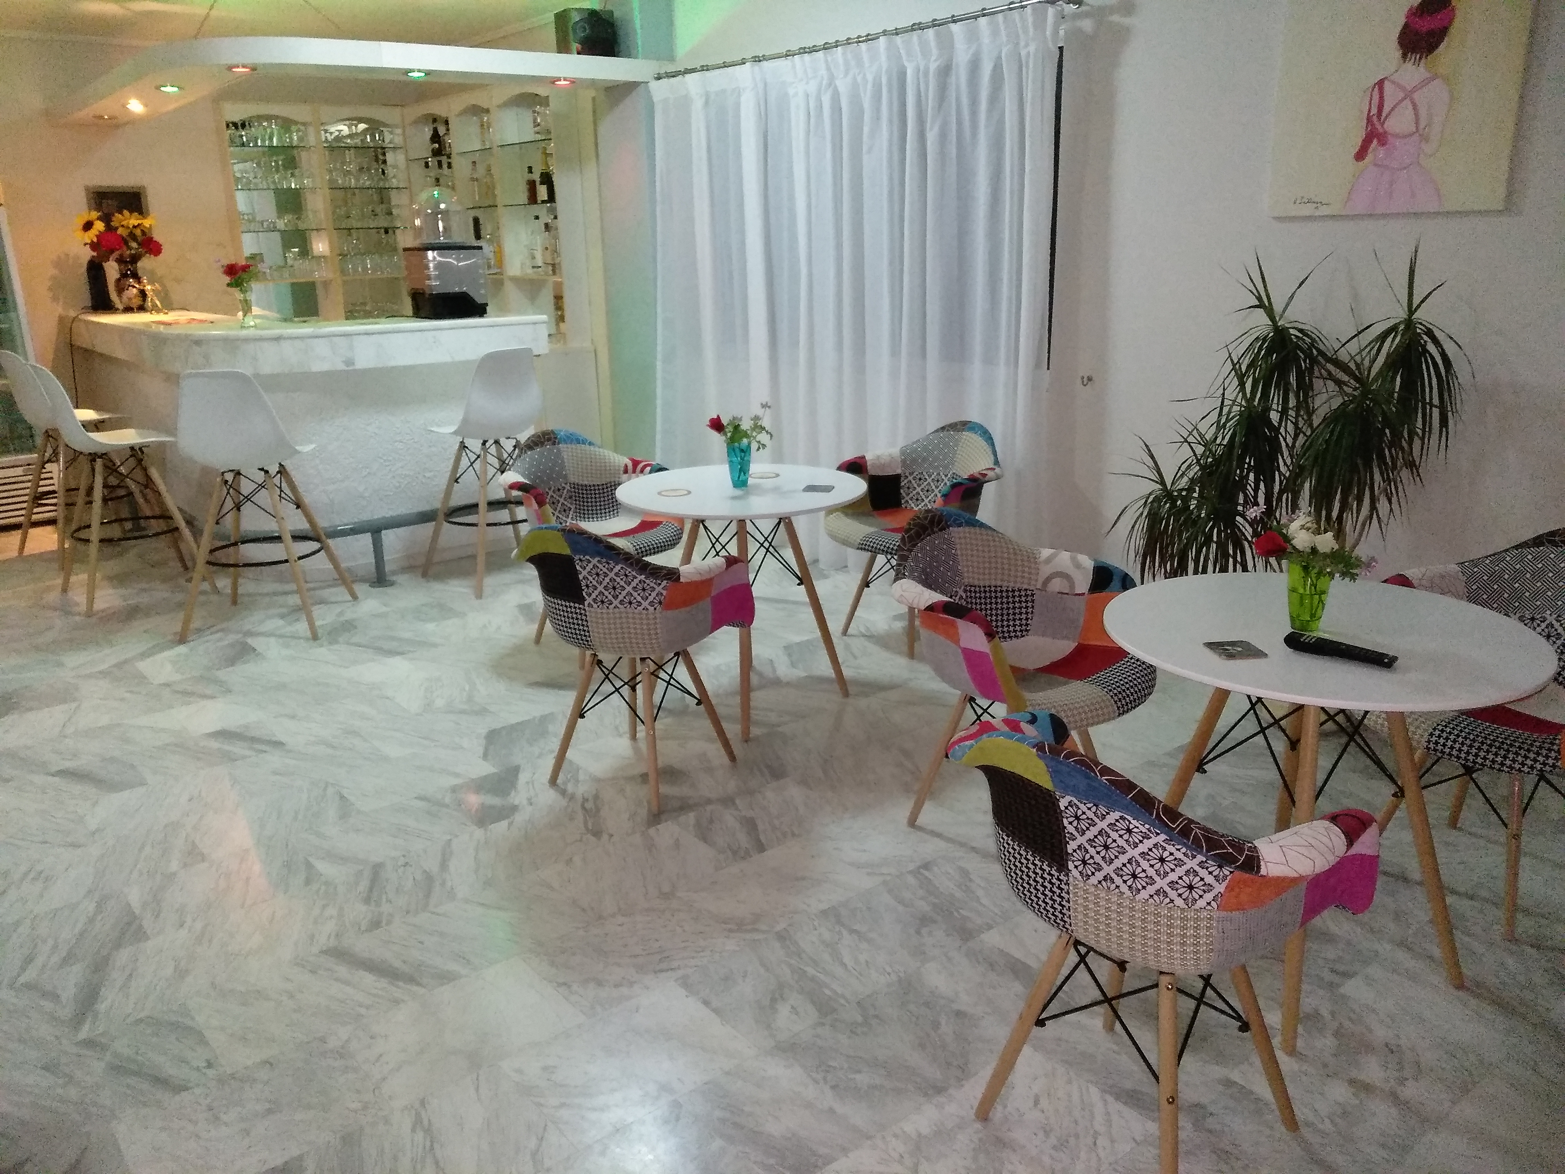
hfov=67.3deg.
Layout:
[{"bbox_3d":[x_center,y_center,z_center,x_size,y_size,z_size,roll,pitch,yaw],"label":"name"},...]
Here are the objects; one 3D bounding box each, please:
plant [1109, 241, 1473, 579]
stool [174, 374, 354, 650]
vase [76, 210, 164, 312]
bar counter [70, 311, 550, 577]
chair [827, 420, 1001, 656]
[{"bbox_3d":[1.593,-0.283,3.536,1.020,1.430,0.860,12,21,38],"label":"plant"},{"bbox_3d":[-2.171,-0.374,4.836,0.540,1.070,0.545,-2,16,-1],"label":"stool"},{"bbox_3d":[-3.814,-1.876,6.767,0.440,0.553,0.360,-10,19,-27],"label":"vase"},{"bbox_3d":[-2.628,-0.889,6.434,1.970,1.155,2.600,-11,19,-29],"label":"bar counter"},{"bbox_3d":[0.485,-0.201,4.449,0.610,0.810,0.620,-15,21,-39],"label":"chair"}]

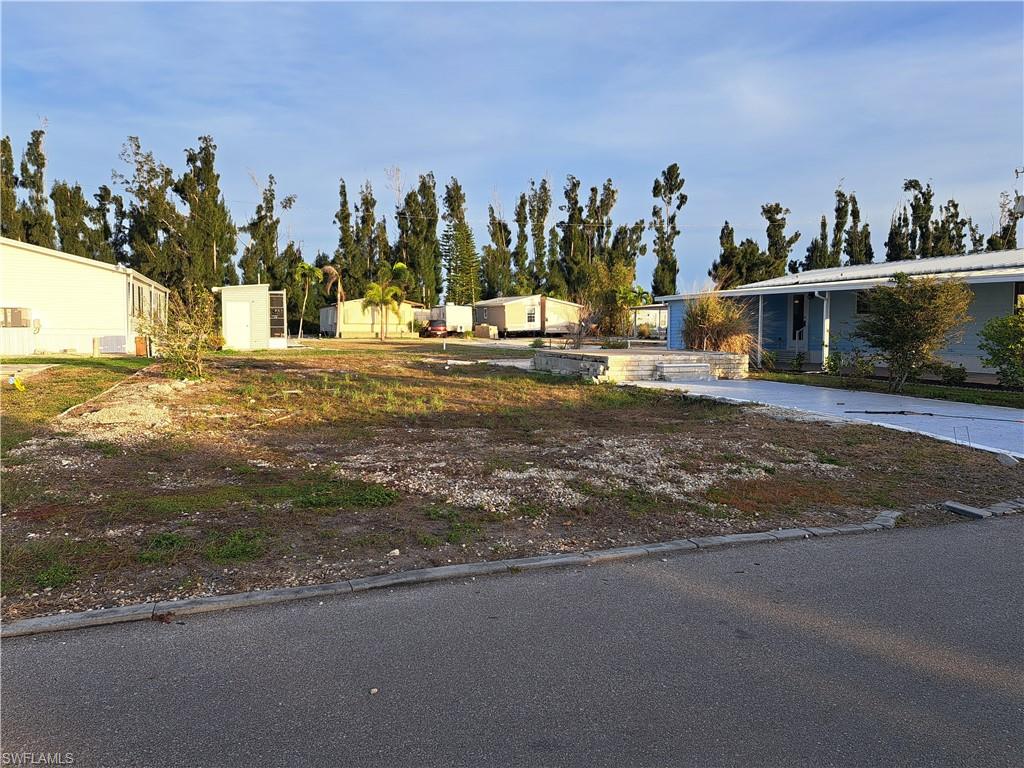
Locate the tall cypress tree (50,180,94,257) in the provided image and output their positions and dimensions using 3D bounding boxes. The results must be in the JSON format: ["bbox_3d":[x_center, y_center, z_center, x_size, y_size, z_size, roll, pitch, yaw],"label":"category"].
[{"bbox_3d":[-41.421,-11.575,66.128,3.950,14.450,3.750,0,5,0],"label":"tall cypress tree"}]

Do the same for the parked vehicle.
[{"bbox_3d":[-7.140,-4.963,64.370,1.750,1.600,4.400,-2,5,-20],"label":"parked vehicle"}]

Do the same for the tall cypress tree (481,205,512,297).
[{"bbox_3d":[-1.695,-12.534,78.239,3.383,14.245,3.383,0,5,0],"label":"tall cypress tree"}]

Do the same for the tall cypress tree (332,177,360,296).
[{"bbox_3d":[-18.350,-14.071,78.861,3.090,17.151,3.090,-1,5,-13],"label":"tall cypress tree"}]

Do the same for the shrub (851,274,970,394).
[{"bbox_3d":[8.800,-1.092,15.487,2.640,2.570,2.500,0,5,0],"label":"shrub"}]

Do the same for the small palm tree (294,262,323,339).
[{"bbox_3d":[-16.060,-6.576,56.254,2.208,6.035,2.208,-1,5,-16],"label":"small palm tree"}]

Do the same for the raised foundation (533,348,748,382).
[{"bbox_3d":[3.389,-0.570,19.527,4.013,0.596,4.812,-2,5,-20],"label":"raised foundation"}]

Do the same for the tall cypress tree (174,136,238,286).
[{"bbox_3d":[-30.539,-14.447,70.120,6.400,19.470,6.080,0,5,0],"label":"tall cypress tree"}]

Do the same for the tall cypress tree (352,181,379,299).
[{"bbox_3d":[-16.207,-13.999,79.676,3.363,16.883,3.363,-1,5,-11],"label":"tall cypress tree"}]

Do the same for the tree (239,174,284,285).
[{"bbox_3d":[-25.702,-12.994,72.135,4.720,16.230,4.480,0,5,0],"label":"tree"}]

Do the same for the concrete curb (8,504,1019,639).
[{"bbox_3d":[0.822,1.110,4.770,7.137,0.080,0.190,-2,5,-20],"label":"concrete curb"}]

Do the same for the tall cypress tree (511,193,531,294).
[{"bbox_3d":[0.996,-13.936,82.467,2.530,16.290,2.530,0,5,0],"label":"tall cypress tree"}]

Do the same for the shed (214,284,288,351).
[{"bbox_3d":[-11.693,-2.994,31.966,2.809,2.787,2.800,-2,5,-20],"label":"shed"}]

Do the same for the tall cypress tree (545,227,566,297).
[{"bbox_3d":[5.196,-12.382,84.242,2.840,12.880,2.840,0,5,0],"label":"tall cypress tree"}]

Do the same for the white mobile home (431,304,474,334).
[{"bbox_3d":[-5.701,-5.920,65.953,2.450,2.750,5.800,-2,5,-20],"label":"white mobile home"}]

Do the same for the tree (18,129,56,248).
[{"bbox_3d":[-45.301,-14.562,68.570,3.916,19.701,3.916,-3,6,-33],"label":"tree"}]

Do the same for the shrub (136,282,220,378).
[{"bbox_3d":[-7.831,-1.256,16.672,1.884,2.193,1.790,-2,5,-20],"label":"shrub"}]

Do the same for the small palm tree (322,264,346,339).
[{"bbox_3d":[-15.625,-7.215,62.217,2.110,6.440,2.110,0,5,0],"label":"small palm tree"}]

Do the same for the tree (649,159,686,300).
[{"bbox_3d":[18.214,-15.934,83.981,4.322,20.087,4.322,0,5,0],"label":"tree"}]

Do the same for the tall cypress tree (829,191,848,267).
[{"bbox_3d":[47.605,-18.015,104.478,3.151,21.092,3.151,2,5,24],"label":"tall cypress tree"}]

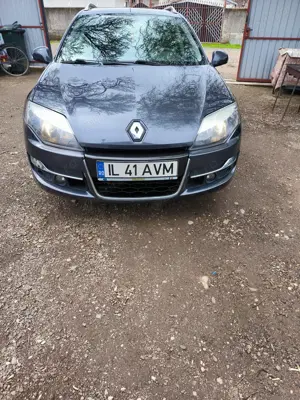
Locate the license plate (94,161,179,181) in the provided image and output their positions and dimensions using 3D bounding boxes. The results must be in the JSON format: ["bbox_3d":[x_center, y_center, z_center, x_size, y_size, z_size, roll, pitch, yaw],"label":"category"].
[{"bbox_3d":[-0.076,-0.194,1.806,0.520,0.122,0.025,-1,31,-4],"label":"license plate"}]

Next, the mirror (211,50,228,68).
[{"bbox_3d":[0.747,-1.528,2.998,0.185,0.160,0.150,-1,31,-4],"label":"mirror"}]

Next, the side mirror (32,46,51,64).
[{"bbox_3d":[-1.113,-1.484,2.873,0.185,0.160,0.150,-1,31,-4],"label":"side mirror"}]

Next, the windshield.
[{"bbox_3d":[-0.177,-1.630,2.806,1.430,0.200,1.030,-1,56,-4],"label":"windshield"}]

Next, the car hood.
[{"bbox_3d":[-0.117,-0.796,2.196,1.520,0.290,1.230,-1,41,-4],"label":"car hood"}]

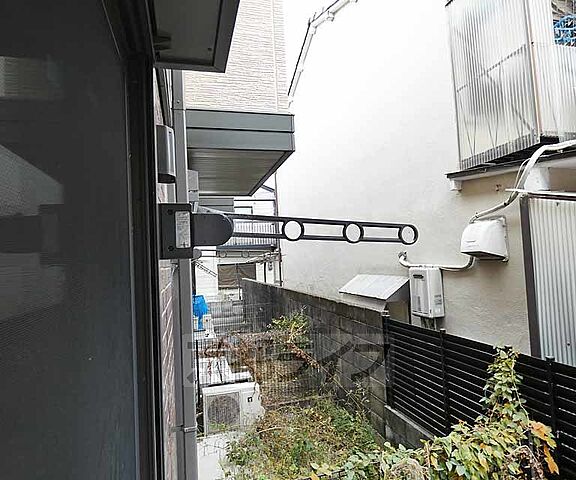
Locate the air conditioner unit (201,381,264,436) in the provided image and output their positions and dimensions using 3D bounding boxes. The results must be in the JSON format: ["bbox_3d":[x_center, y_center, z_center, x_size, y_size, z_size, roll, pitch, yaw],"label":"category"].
[{"bbox_3d":[-0.672,2.048,4.319,0.710,0.545,0.265,-2,-2,-14],"label":"air conditioner unit"}]

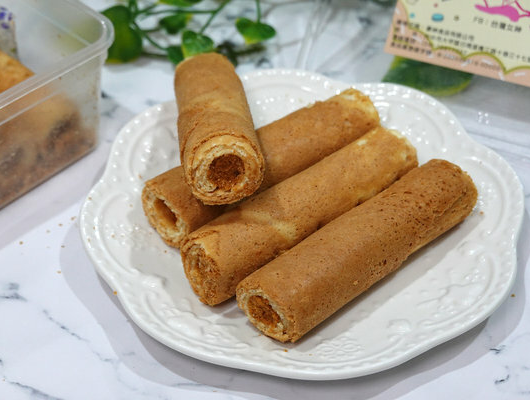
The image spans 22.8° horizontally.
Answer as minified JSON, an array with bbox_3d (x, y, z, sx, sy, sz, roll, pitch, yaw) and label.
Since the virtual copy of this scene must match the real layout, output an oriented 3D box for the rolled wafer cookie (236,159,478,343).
[{"bbox_3d":[0.041,0.020,0.555,0.111,0.032,0.032,-32,53,-30],"label":"rolled wafer cookie"}]

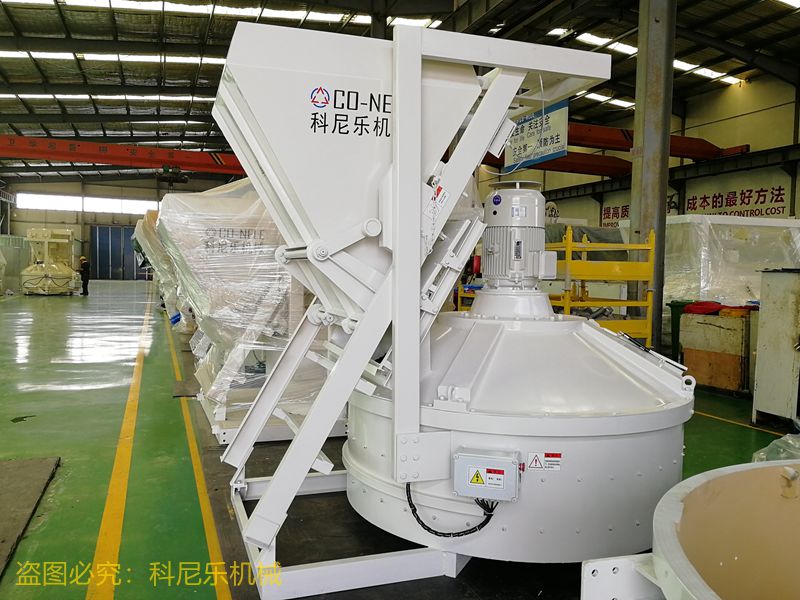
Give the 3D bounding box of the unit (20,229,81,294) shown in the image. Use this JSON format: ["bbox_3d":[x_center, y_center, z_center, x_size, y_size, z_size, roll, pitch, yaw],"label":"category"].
[{"bbox_3d":[-15.999,-1.757,28.564,2.500,2.950,2.500,0,3,-25],"label":"unit"}]

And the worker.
[{"bbox_3d":[-13.995,-1.084,27.697,0.480,1.760,0.500,0,3,-21],"label":"worker"}]

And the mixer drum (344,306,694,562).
[{"bbox_3d":[0.685,0.640,3.946,2.130,1.118,2.130,1,3,0],"label":"mixer drum"}]

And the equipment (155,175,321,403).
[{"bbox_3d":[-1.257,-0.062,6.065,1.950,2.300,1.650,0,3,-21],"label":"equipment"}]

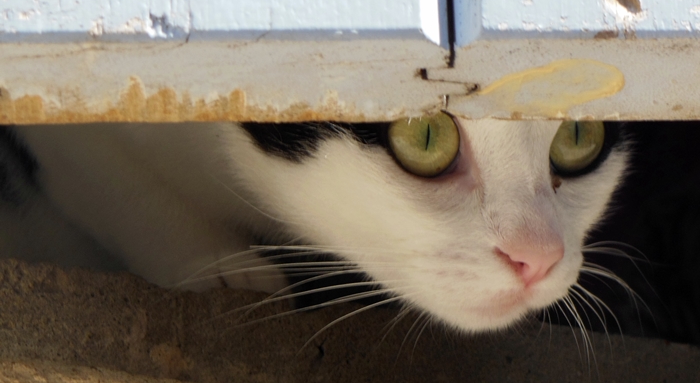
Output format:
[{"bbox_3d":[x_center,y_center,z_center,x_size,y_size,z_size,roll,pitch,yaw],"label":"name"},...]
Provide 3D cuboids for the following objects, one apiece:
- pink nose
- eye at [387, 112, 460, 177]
[{"bbox_3d":[0.043,0.017,0.797,0.015,0.010,0.010,-4,9,-25],"label":"pink nose"},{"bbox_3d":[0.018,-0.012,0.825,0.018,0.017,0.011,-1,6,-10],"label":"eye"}]

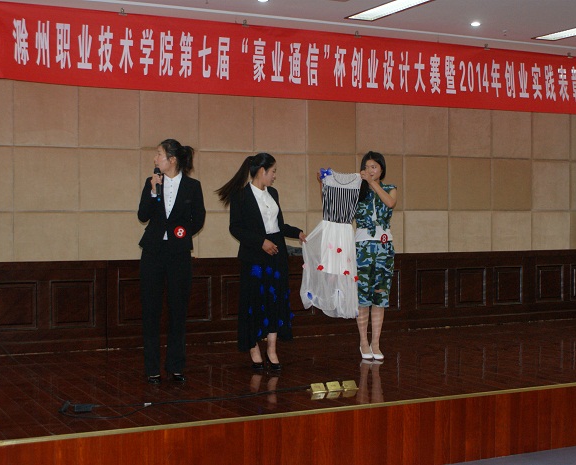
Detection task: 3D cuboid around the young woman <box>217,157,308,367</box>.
[{"bbox_3d":[-0.207,0.216,6.661,0.550,1.625,0.460,-1,1,-37],"label":"young woman"}]

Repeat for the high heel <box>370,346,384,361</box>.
[{"bbox_3d":[0.727,0.974,7.106,0.080,0.090,0.225,0,1,-15],"label":"high heel"}]

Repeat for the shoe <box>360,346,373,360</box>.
[{"bbox_3d":[0.641,0.974,7.106,0.080,0.090,0.225,0,1,-15],"label":"shoe"}]

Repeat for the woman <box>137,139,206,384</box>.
[{"bbox_3d":[-0.820,0.194,6.128,0.490,1.690,0.360,0,1,2],"label":"woman"}]

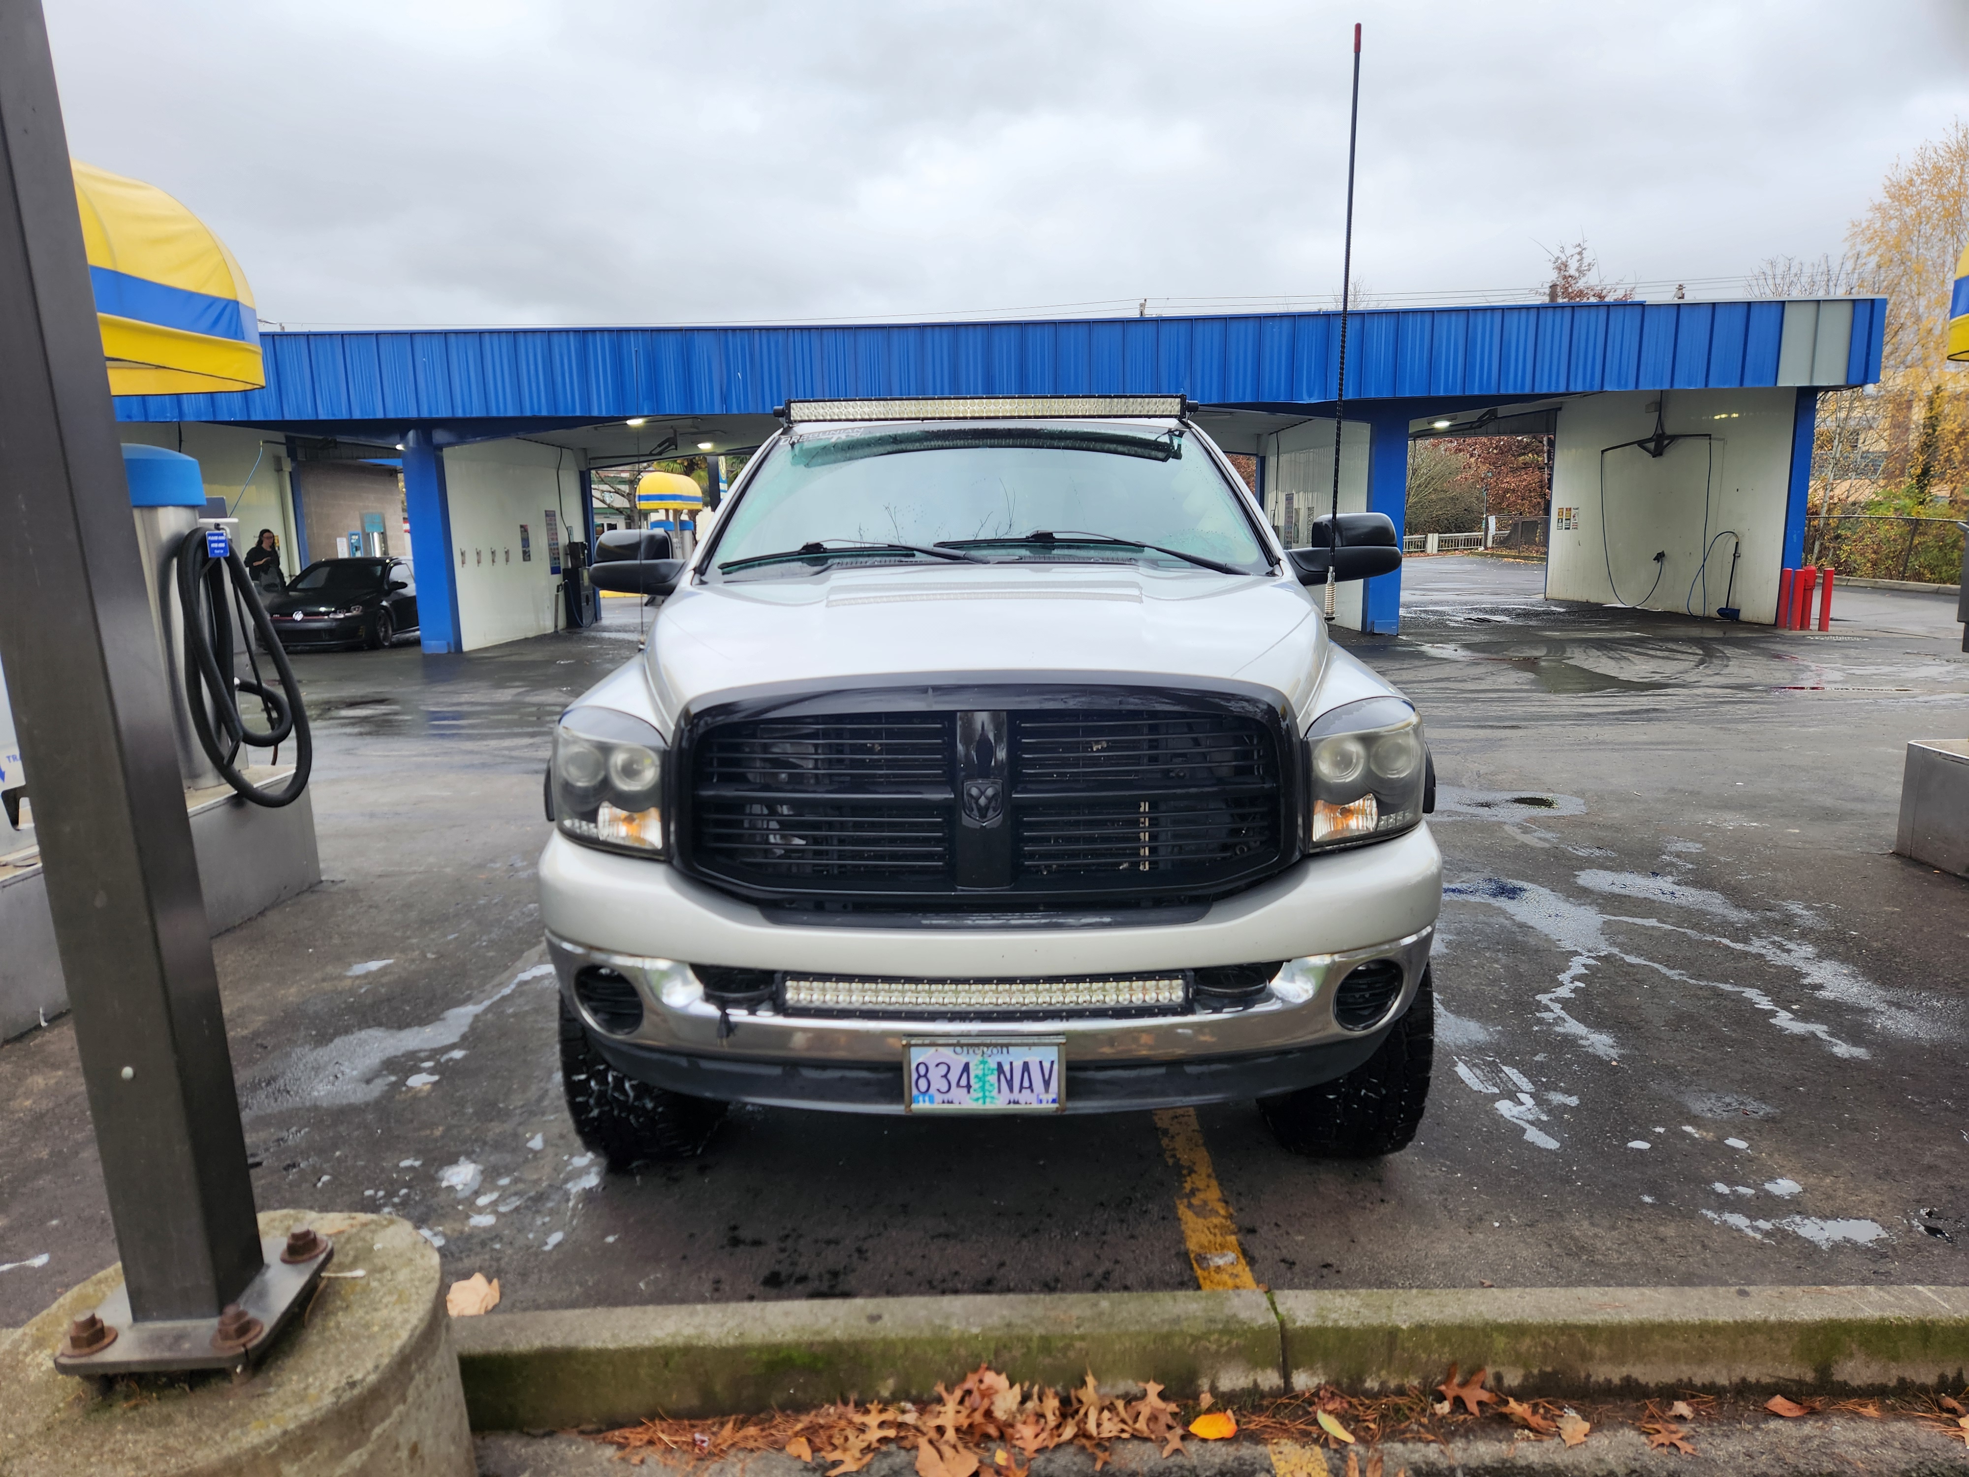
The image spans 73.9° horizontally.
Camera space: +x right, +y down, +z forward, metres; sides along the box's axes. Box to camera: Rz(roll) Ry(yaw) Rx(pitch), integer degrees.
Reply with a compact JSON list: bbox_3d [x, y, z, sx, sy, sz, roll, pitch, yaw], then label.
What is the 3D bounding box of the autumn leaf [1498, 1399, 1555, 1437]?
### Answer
[{"bbox_3d":[1.020,1.279,2.464,0.115,0.025,0.080,4,11,30],"label":"autumn leaf"}]

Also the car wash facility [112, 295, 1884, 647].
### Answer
[{"bbox_3d":[-0.747,-4.087,21.516,25.180,4.200,8.200,-1,10,0],"label":"car wash facility"}]

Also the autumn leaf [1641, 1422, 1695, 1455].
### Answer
[{"bbox_3d":[1.259,1.289,2.409,0.105,0.020,0.085,-1,10,0],"label":"autumn leaf"}]

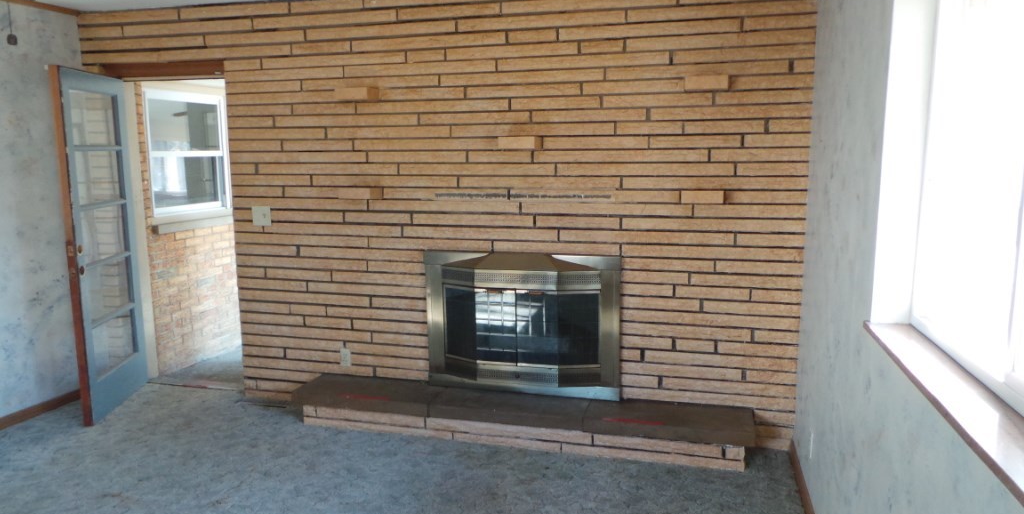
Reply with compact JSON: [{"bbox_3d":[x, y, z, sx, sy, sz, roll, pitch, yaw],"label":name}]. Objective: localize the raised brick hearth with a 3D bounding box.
[{"bbox_3d":[0.010,0.880,3.689,2.474,0.215,0.326,2,8,14],"label":"raised brick hearth"}]

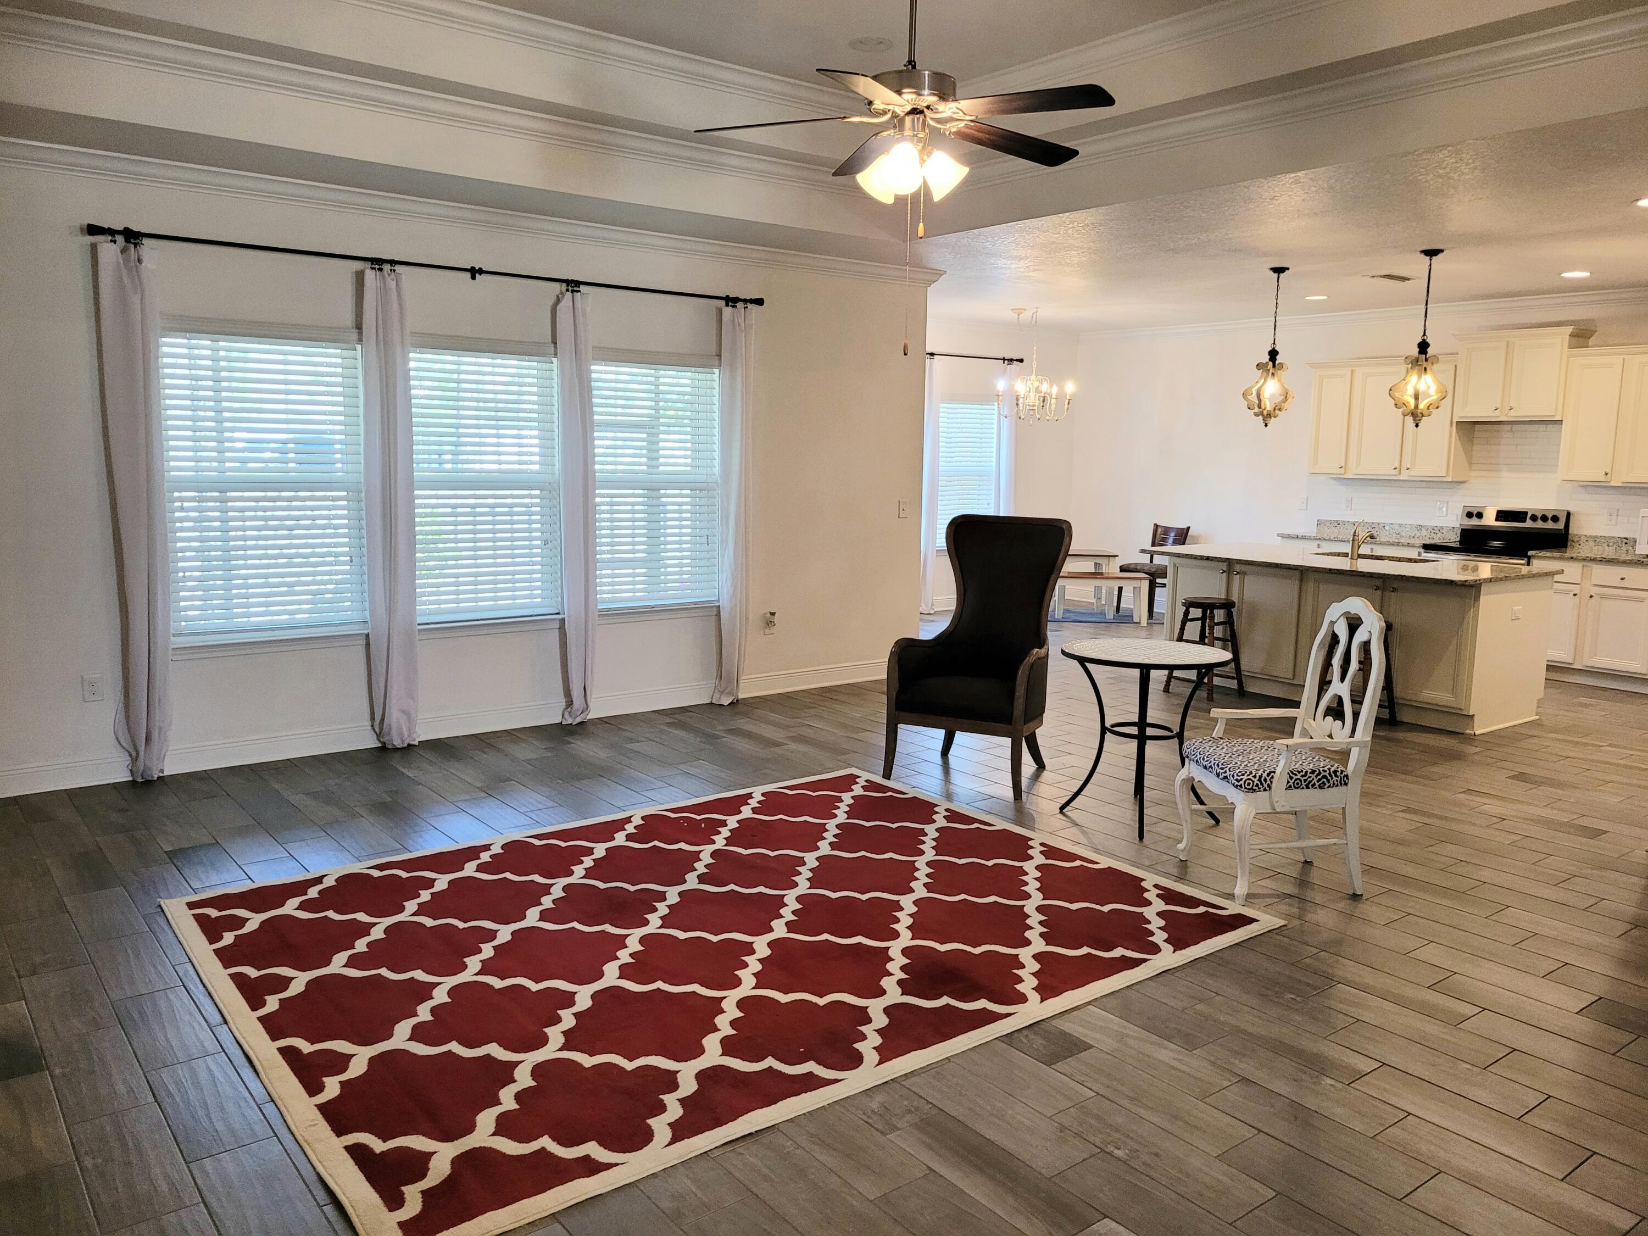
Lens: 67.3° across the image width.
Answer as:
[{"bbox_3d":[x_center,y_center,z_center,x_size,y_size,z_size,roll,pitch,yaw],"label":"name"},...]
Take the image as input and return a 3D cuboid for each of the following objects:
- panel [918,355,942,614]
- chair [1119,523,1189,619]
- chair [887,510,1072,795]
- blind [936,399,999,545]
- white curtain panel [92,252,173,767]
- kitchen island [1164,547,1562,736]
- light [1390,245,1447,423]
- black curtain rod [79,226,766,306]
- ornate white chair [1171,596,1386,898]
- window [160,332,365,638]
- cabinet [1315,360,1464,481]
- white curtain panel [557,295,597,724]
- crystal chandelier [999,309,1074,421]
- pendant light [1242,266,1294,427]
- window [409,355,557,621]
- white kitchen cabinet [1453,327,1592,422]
[{"bbox_3d":[1.003,-1.211,11.739,0.210,2.420,0.100,-5,9,-38],"label":"panel"},{"bbox_3d":[3.191,-0.456,11.961,0.500,0.890,0.450,-2,8,-24],"label":"chair"},{"bbox_3d":[0.754,0.155,5.964,0.710,1.225,0.710,5,8,28],"label":"chair"},{"bbox_3d":[1.382,-1.399,12.084,0.880,1.430,0.100,-5,10,-38],"label":"blind"},{"bbox_3d":[-2.989,-0.427,5.395,0.265,2.325,0.130,-5,10,-38],"label":"white curtain panel"},{"bbox_3d":[3.283,0.078,7.941,1.360,0.914,2.150,-5,10,-38],"label":"kitchen island"},{"bbox_3d":[3.561,-1.651,7.333,0.340,1.015,0.340,-5,9,-38],"label":"light"},{"bbox_3d":[-1.716,-1.726,6.212,3.450,0.065,0.100,-5,10,-38],"label":"black curtain rod"},{"bbox_3d":[1.677,0.446,4.517,0.600,1.045,0.540,0,7,-7],"label":"ornate white chair"},{"bbox_3d":[-2.622,-0.626,5.808,0.910,1.430,0.100,-5,10,-38],"label":"window"},{"bbox_3d":[4.648,-1.620,10.155,0.340,0.960,1.190,-5,9,-38],"label":"cabinet"},{"bbox_3d":[-1.369,-0.584,6.882,0.200,2.375,0.100,-5,9,-38],"label":"white curtain panel"},{"bbox_3d":[1.760,-2.096,10.324,0.610,0.950,0.610,1,7,0],"label":"crystal chandelier"},{"bbox_3d":[2.948,-1.760,8.083,0.340,1.010,0.340,-5,9,-38],"label":"pendant light"},{"bbox_3d":[-1.792,-0.698,6.439,0.880,1.420,0.070,-5,10,-38],"label":"window"},{"bbox_3d":[5.255,-1.821,9.356,0.360,0.660,0.810,-5,9,-38],"label":"white kitchen cabinet"}]

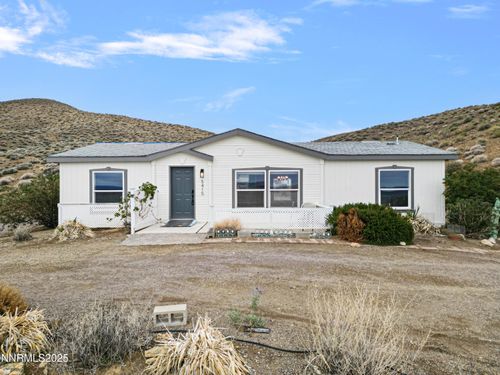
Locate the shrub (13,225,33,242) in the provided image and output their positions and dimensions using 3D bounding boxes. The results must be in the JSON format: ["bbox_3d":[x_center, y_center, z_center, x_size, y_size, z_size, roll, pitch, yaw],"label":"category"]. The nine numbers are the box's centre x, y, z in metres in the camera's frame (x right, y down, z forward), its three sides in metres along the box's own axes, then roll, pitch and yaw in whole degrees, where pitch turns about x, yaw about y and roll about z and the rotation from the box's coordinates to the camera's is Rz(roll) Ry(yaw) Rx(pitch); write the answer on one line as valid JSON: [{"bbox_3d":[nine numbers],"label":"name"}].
[{"bbox_3d":[-6.830,1.340,10.400,0.600,0.520,0.580,0,0,0],"label":"shrub"}]

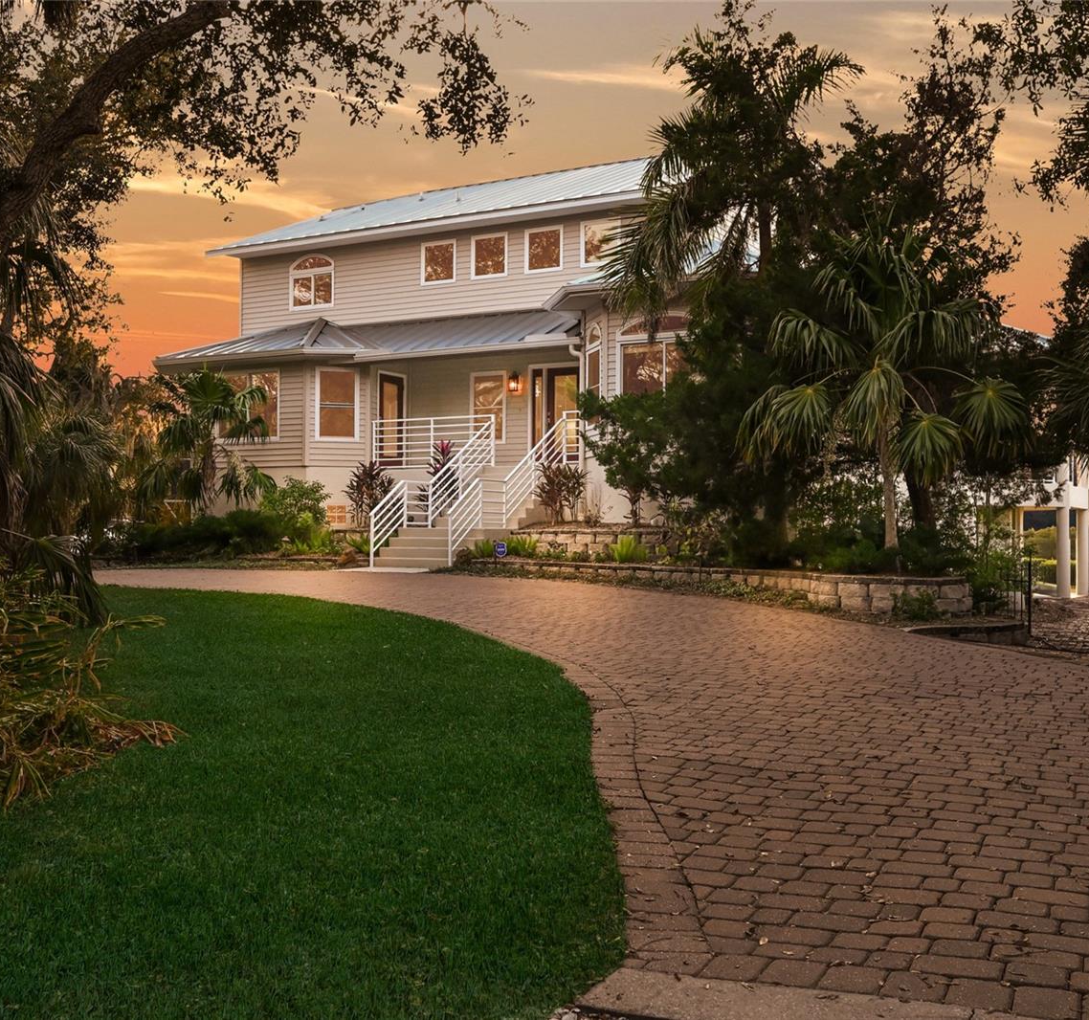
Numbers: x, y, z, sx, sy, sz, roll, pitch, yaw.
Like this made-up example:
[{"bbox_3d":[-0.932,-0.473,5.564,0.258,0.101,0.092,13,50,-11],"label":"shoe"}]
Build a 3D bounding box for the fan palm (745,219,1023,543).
[{"bbox_3d":[4.445,-1.478,16.600,3.650,4.500,3.400,0,-1,0],"label":"fan palm"}]

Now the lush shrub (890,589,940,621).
[{"bbox_3d":[4.294,1.095,14.700,0.580,0.380,0.480,0,-1,0],"label":"lush shrub"}]

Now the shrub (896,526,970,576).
[{"bbox_3d":[4.877,0.517,16.000,0.950,0.620,0.850,0,-1,0],"label":"shrub"}]

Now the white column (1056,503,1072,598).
[{"bbox_3d":[14.659,1.221,36.000,0.390,2.550,0.390,0,-1,0],"label":"white column"}]

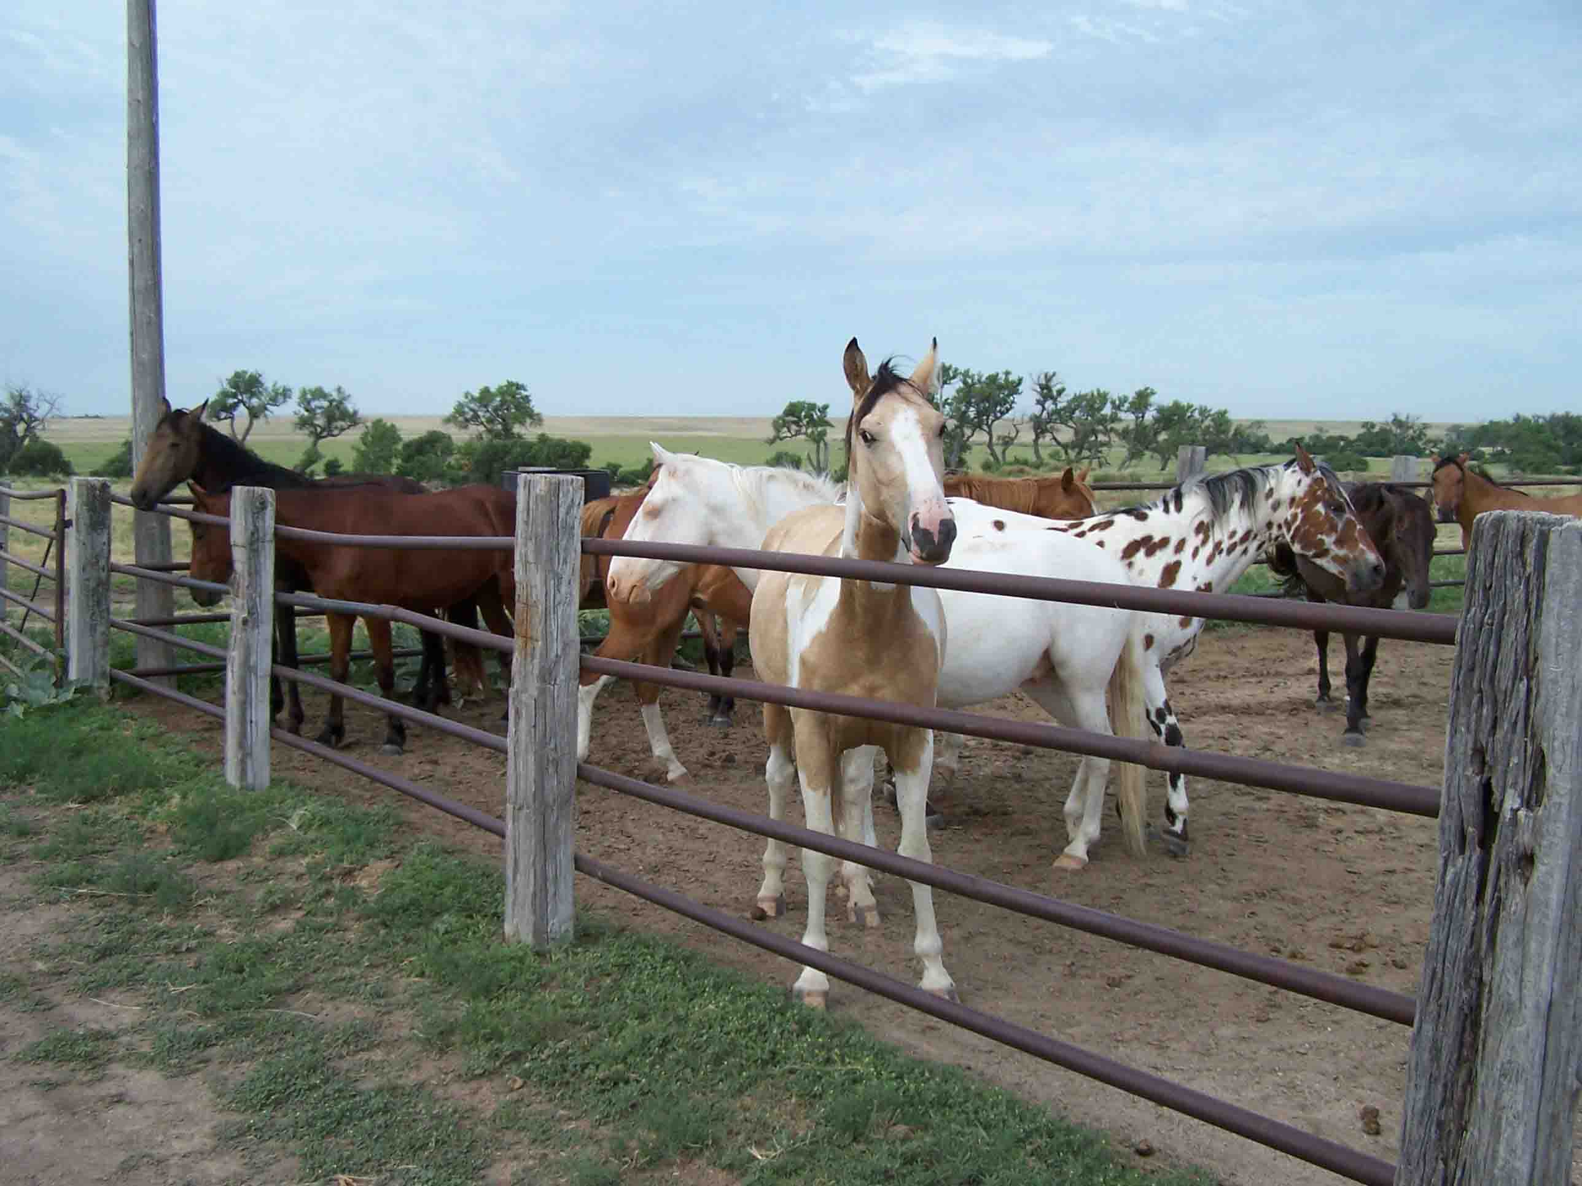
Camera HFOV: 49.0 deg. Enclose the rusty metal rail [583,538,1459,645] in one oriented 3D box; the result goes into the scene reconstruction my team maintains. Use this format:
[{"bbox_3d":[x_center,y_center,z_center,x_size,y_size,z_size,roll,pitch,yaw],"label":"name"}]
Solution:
[{"bbox_3d":[0.342,-0.042,4.779,0.058,0.058,3.129,-5,8,-42],"label":"rusty metal rail"}]

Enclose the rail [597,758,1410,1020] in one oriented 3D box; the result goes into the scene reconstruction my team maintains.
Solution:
[{"bbox_3d":[0.289,0.740,4.779,0.058,0.058,3.078,-5,8,-41],"label":"rail"}]

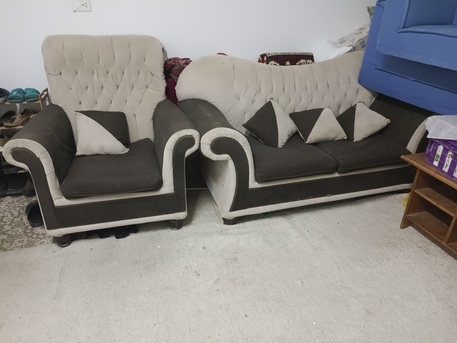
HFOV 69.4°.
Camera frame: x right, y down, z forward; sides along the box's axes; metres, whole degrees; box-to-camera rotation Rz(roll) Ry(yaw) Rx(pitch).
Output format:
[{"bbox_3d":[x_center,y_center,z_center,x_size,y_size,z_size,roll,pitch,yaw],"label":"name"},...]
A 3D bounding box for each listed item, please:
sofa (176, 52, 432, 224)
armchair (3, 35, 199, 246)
[{"bbox_3d":[0.605,-0.357,2.518,1.860,0.990,0.920,-7,24,-16],"label":"sofa"},{"bbox_3d":[-0.753,-0.276,2.174,1.010,1.110,0.920,-6,24,-13],"label":"armchair"}]

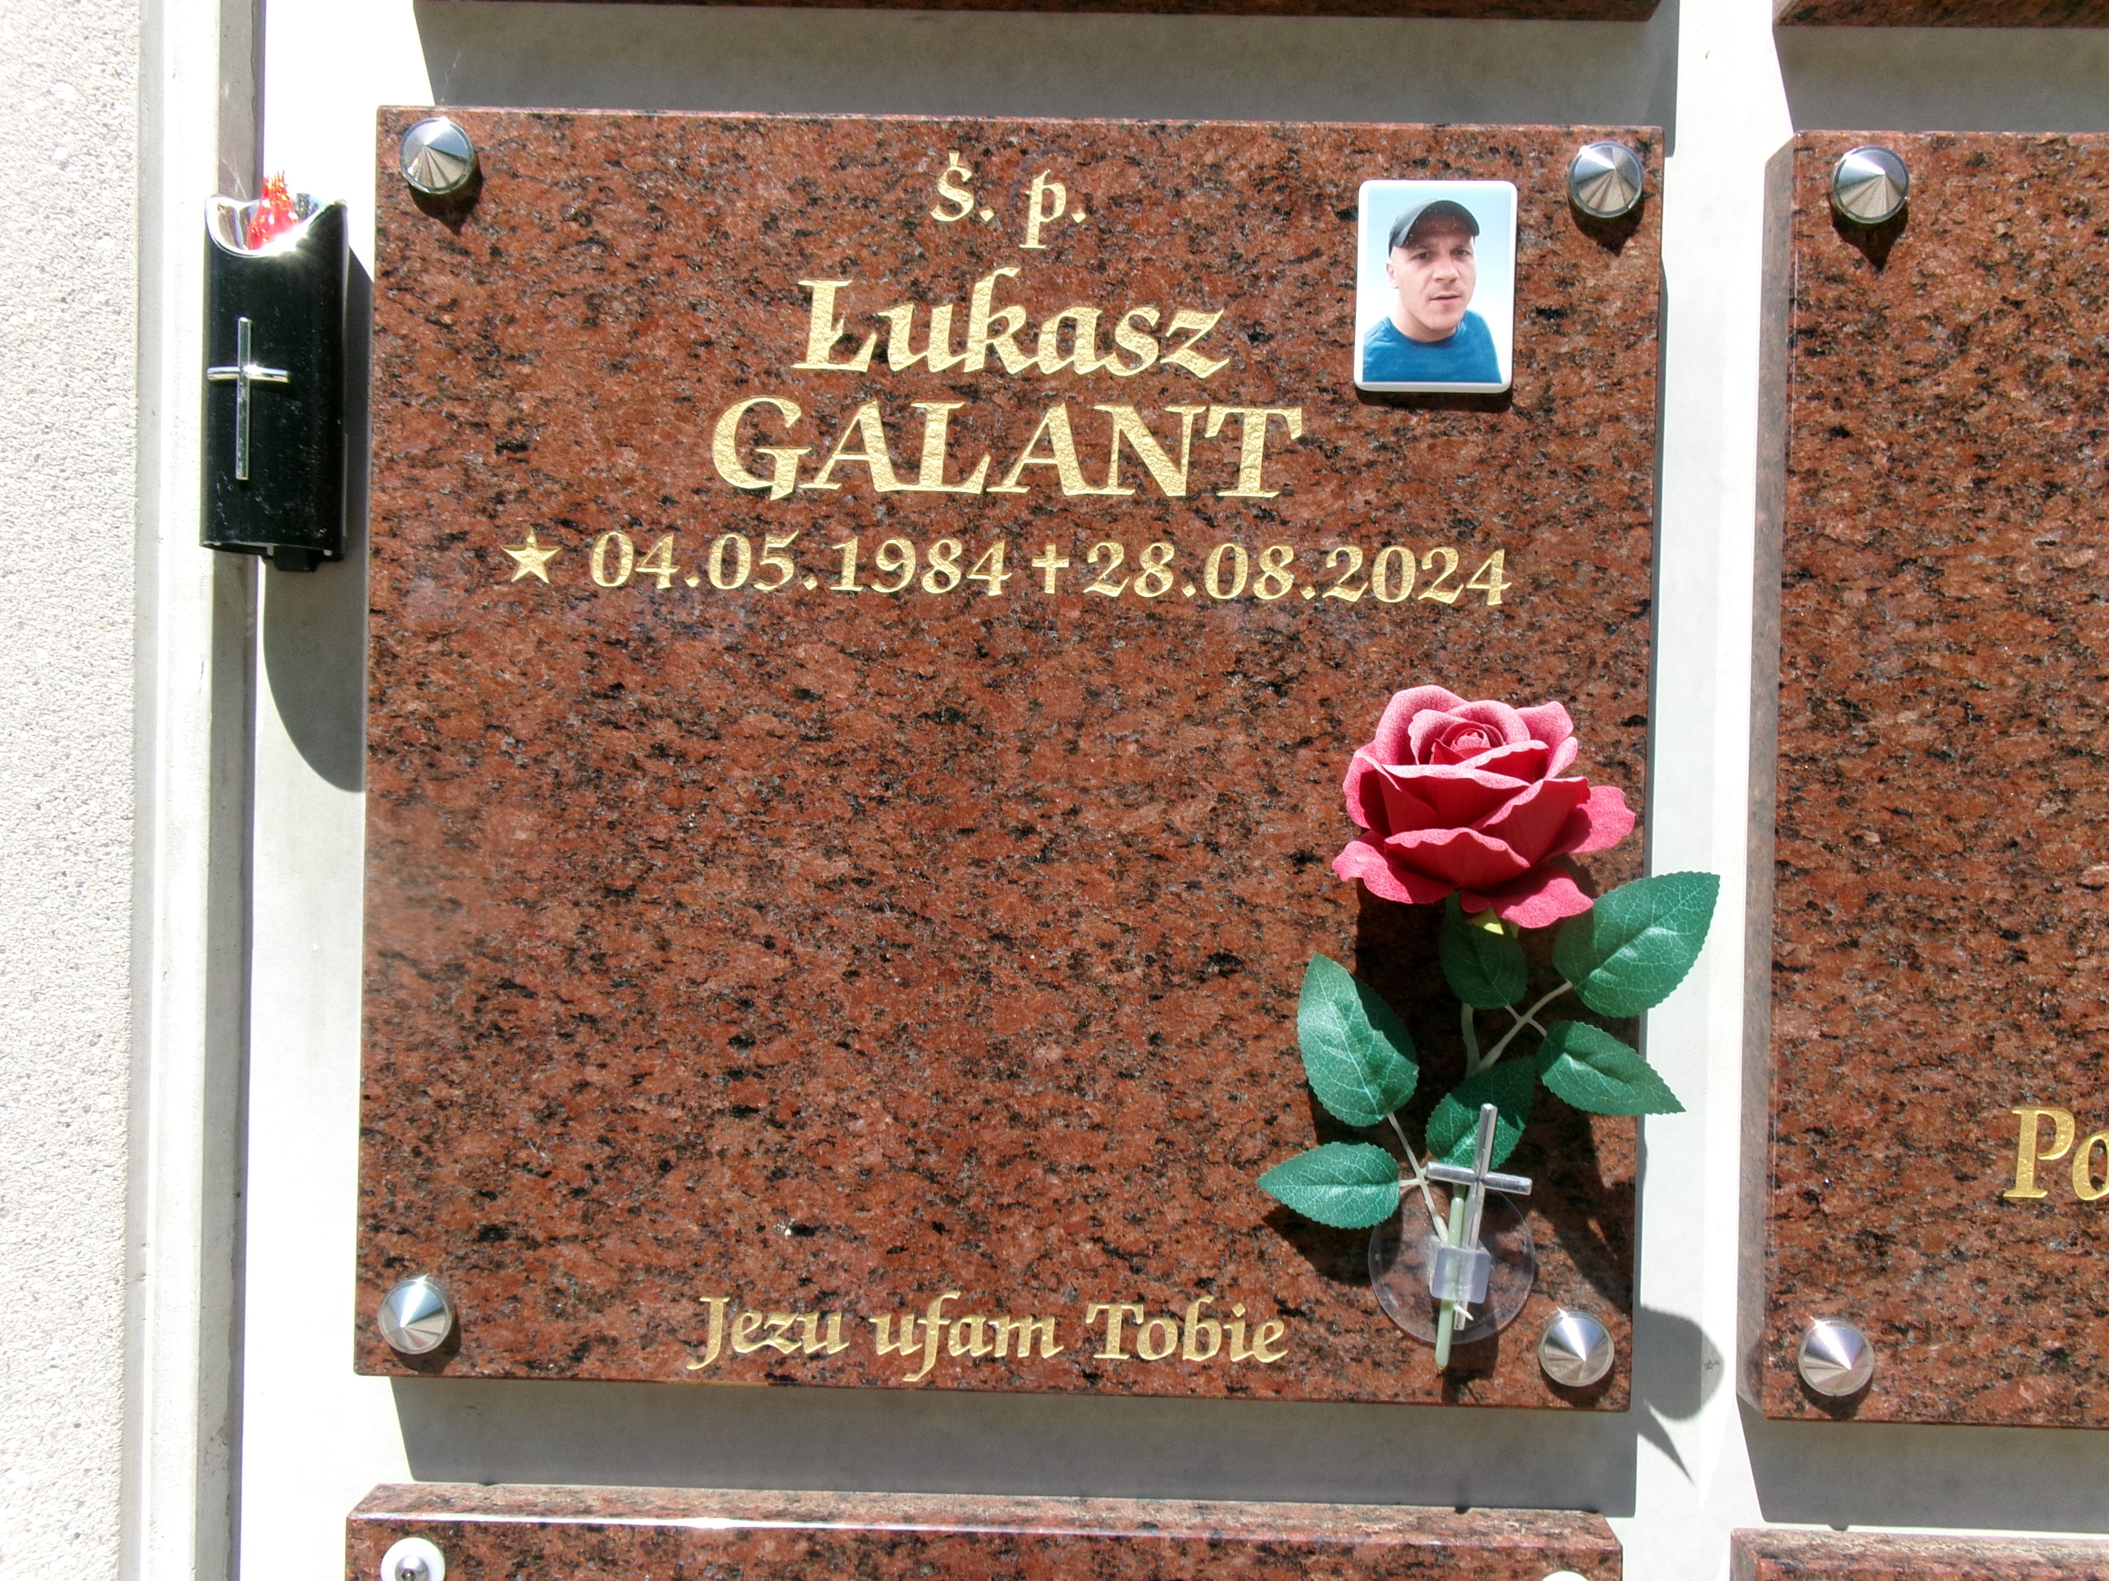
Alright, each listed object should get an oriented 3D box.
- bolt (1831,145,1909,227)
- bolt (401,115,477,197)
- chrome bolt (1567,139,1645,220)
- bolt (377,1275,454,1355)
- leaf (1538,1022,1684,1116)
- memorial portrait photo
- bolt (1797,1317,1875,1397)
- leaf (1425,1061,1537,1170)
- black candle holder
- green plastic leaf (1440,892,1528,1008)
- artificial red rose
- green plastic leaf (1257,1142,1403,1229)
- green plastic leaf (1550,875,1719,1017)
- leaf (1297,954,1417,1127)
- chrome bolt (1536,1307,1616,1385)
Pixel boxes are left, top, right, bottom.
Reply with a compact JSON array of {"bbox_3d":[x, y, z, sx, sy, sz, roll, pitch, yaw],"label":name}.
[{"bbox_3d":[0.312,-0.232,0.650,0.029,0.029,0.017,1,0,1],"label":"bolt"},{"bbox_3d":[-0.239,-0.245,0.658,0.029,0.029,0.017,1,0,1],"label":"bolt"},{"bbox_3d":[0.212,-0.235,0.651,0.029,0.029,0.017,1,0,1],"label":"chrome bolt"},{"bbox_3d":[-0.250,0.205,0.662,0.029,0.029,0.017,1,0,1],"label":"bolt"},{"bbox_3d":[0.196,0.102,0.600,0.056,0.028,0.011,30,21,36],"label":"leaf"},{"bbox_3d":[0.147,-0.195,0.659,0.060,0.080,0.005,1,0,1],"label":"memorial portrait photo"},{"bbox_3d":[0.301,0.219,0.653,0.029,0.029,0.019,1,0,1],"label":"bolt"},{"bbox_3d":[0.161,0.120,0.632,0.031,0.055,0.010,40,13,7],"label":"leaf"},{"bbox_3d":[-0.308,-0.162,0.673,0.050,0.149,0.060,1,0,1],"label":"black candle holder"},{"bbox_3d":[0.150,0.052,0.609,0.029,0.054,0.010,-24,2,3],"label":"green plastic leaf"},{"bbox_3d":[0.151,0.007,0.601,0.108,0.073,0.088,1,23,1],"label":"artificial red rose"},{"bbox_3d":[0.105,0.151,0.652,0.055,0.033,0.011,0,0,8],"label":"green plastic leaf"},{"bbox_3d":[0.200,0.049,0.582,0.013,0.040,0.070,0,-37,-40],"label":"green plastic leaf"},{"bbox_3d":[0.114,0.094,0.642,0.038,0.070,0.012,-23,-1,1],"label":"leaf"},{"bbox_3d":[0.201,0.216,0.655,0.029,0.029,0.017,1,0,1],"label":"chrome bolt"}]

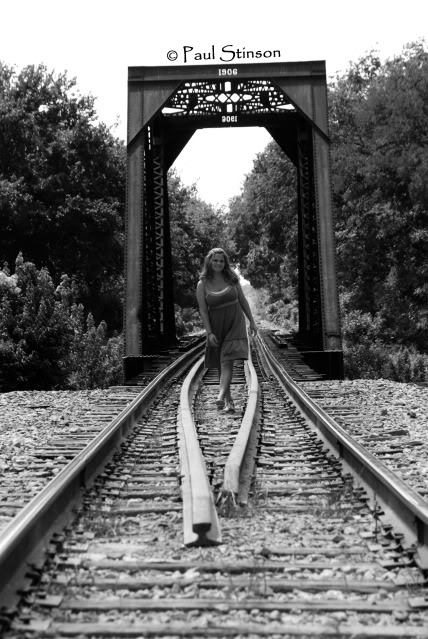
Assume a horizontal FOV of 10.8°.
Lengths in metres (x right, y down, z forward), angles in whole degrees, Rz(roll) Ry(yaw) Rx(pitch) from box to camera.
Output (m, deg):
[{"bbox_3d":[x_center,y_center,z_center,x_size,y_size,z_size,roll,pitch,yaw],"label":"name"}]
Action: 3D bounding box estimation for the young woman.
[{"bbox_3d":[0.122,0.097,22.000,0.560,1.620,0.420,-1,0,7],"label":"young woman"}]

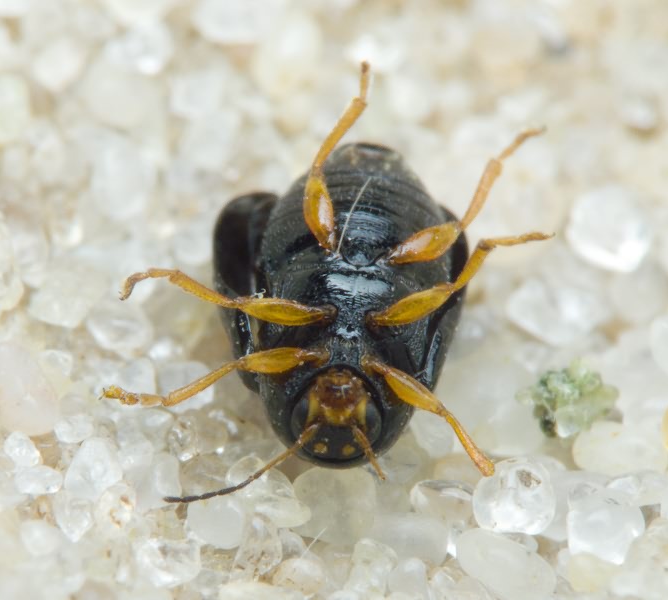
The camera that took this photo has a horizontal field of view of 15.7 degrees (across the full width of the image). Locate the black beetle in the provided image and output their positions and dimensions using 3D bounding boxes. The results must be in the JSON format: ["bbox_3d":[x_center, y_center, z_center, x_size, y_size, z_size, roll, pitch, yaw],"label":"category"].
[{"bbox_3d":[0.000,0.000,0.016,0.003,0.002,0.003,4,45,4],"label":"black beetle"}]

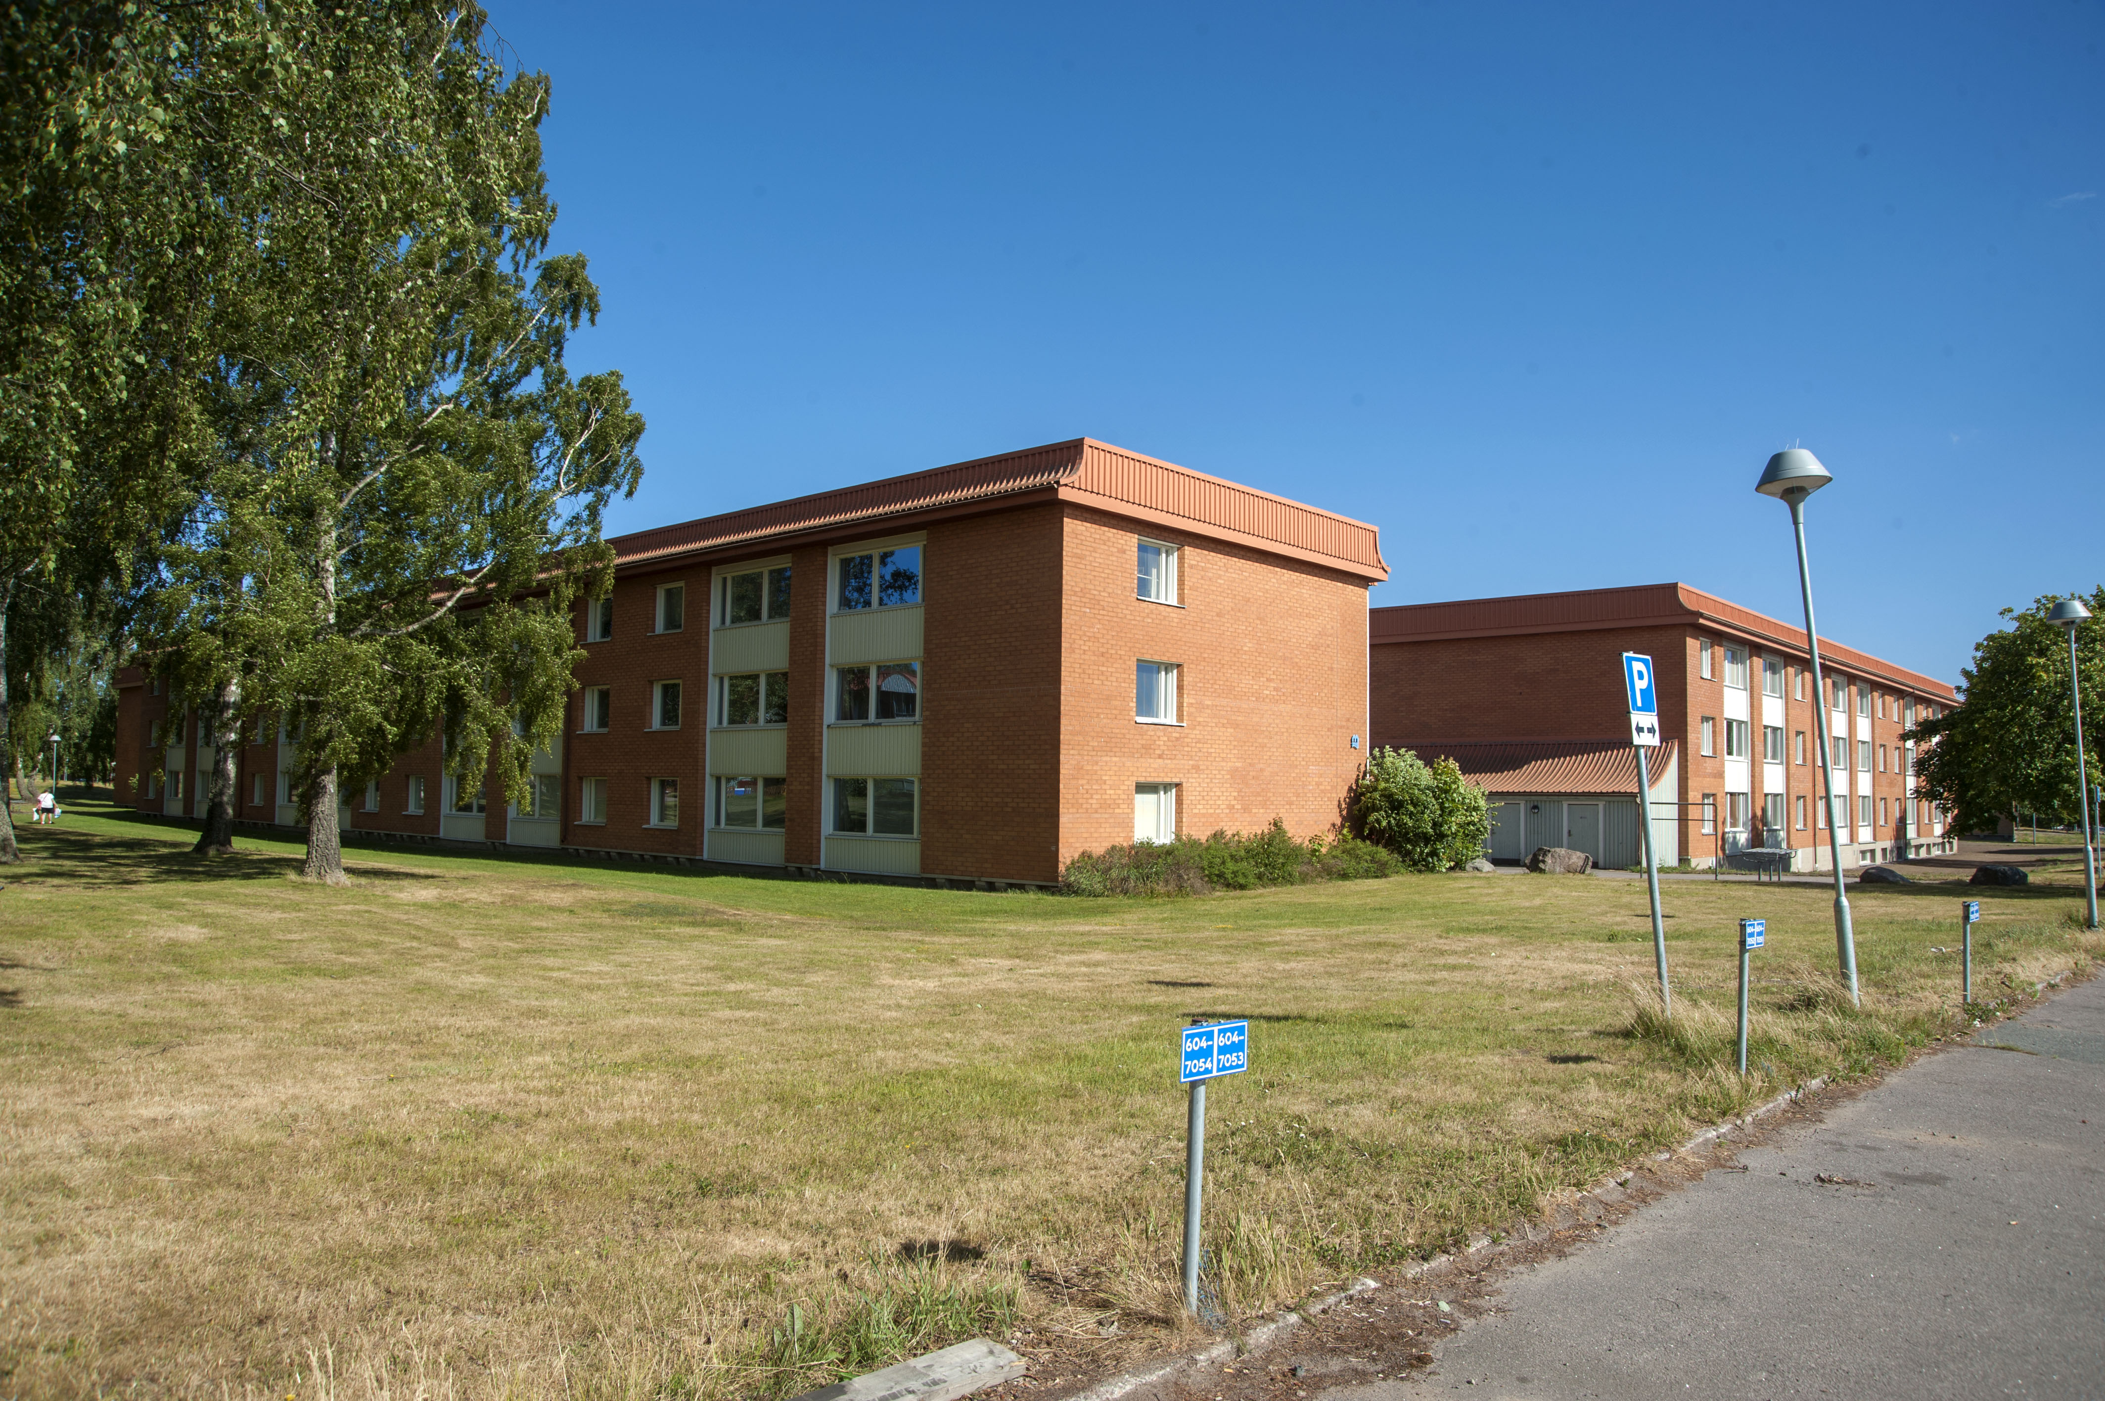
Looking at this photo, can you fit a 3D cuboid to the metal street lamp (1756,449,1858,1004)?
[{"bbox_3d":[6.143,0.214,11.132,0.530,4.495,0.530,-6,-7,29],"label":"metal street lamp"}]

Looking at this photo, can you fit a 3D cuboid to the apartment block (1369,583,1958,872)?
[{"bbox_3d":[34.353,2.939,71.708,13.300,10.400,54.400,-3,-5,41],"label":"apartment block"}]

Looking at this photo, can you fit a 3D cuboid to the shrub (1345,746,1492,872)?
[{"bbox_3d":[10.169,3.000,38.802,3.800,3.450,3.300,0,-4,15],"label":"shrub"}]

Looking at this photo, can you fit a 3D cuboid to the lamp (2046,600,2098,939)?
[{"bbox_3d":[13.941,0.857,18.986,0.530,4.472,0.530,-4,-6,36],"label":"lamp"}]

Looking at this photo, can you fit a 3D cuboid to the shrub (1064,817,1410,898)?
[{"bbox_3d":[4.635,3.448,32.036,1.700,1.460,12.000,-3,-5,42],"label":"shrub"}]

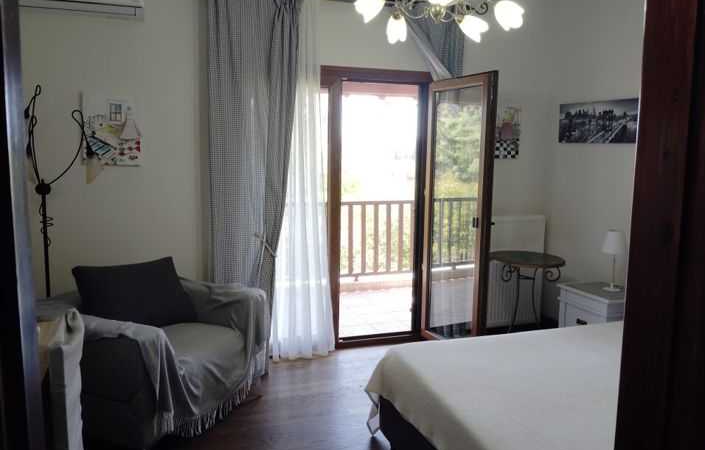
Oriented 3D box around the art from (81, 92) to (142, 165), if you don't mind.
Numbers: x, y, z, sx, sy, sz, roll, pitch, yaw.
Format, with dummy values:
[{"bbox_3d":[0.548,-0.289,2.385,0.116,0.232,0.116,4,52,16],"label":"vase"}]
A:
[{"bbox_3d":[-1.577,-0.621,3.755,0.336,0.469,0.024,-2,8,-17],"label":"art"}]

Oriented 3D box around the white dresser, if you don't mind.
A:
[{"bbox_3d":[1.750,0.747,4.006,0.388,0.575,0.496,-2,8,-17],"label":"white dresser"}]

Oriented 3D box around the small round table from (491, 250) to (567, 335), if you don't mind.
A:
[{"bbox_3d":[1.306,0.614,4.354,0.560,0.735,0.560,1,8,0],"label":"small round table"}]

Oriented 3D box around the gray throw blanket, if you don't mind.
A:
[{"bbox_3d":[-1.113,0.698,3.225,0.920,0.620,1.020,5,8,27],"label":"gray throw blanket"}]

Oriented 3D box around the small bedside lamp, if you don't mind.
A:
[{"bbox_3d":[1.834,0.247,4.000,0.180,0.420,0.180,-2,8,-17],"label":"small bedside lamp"}]

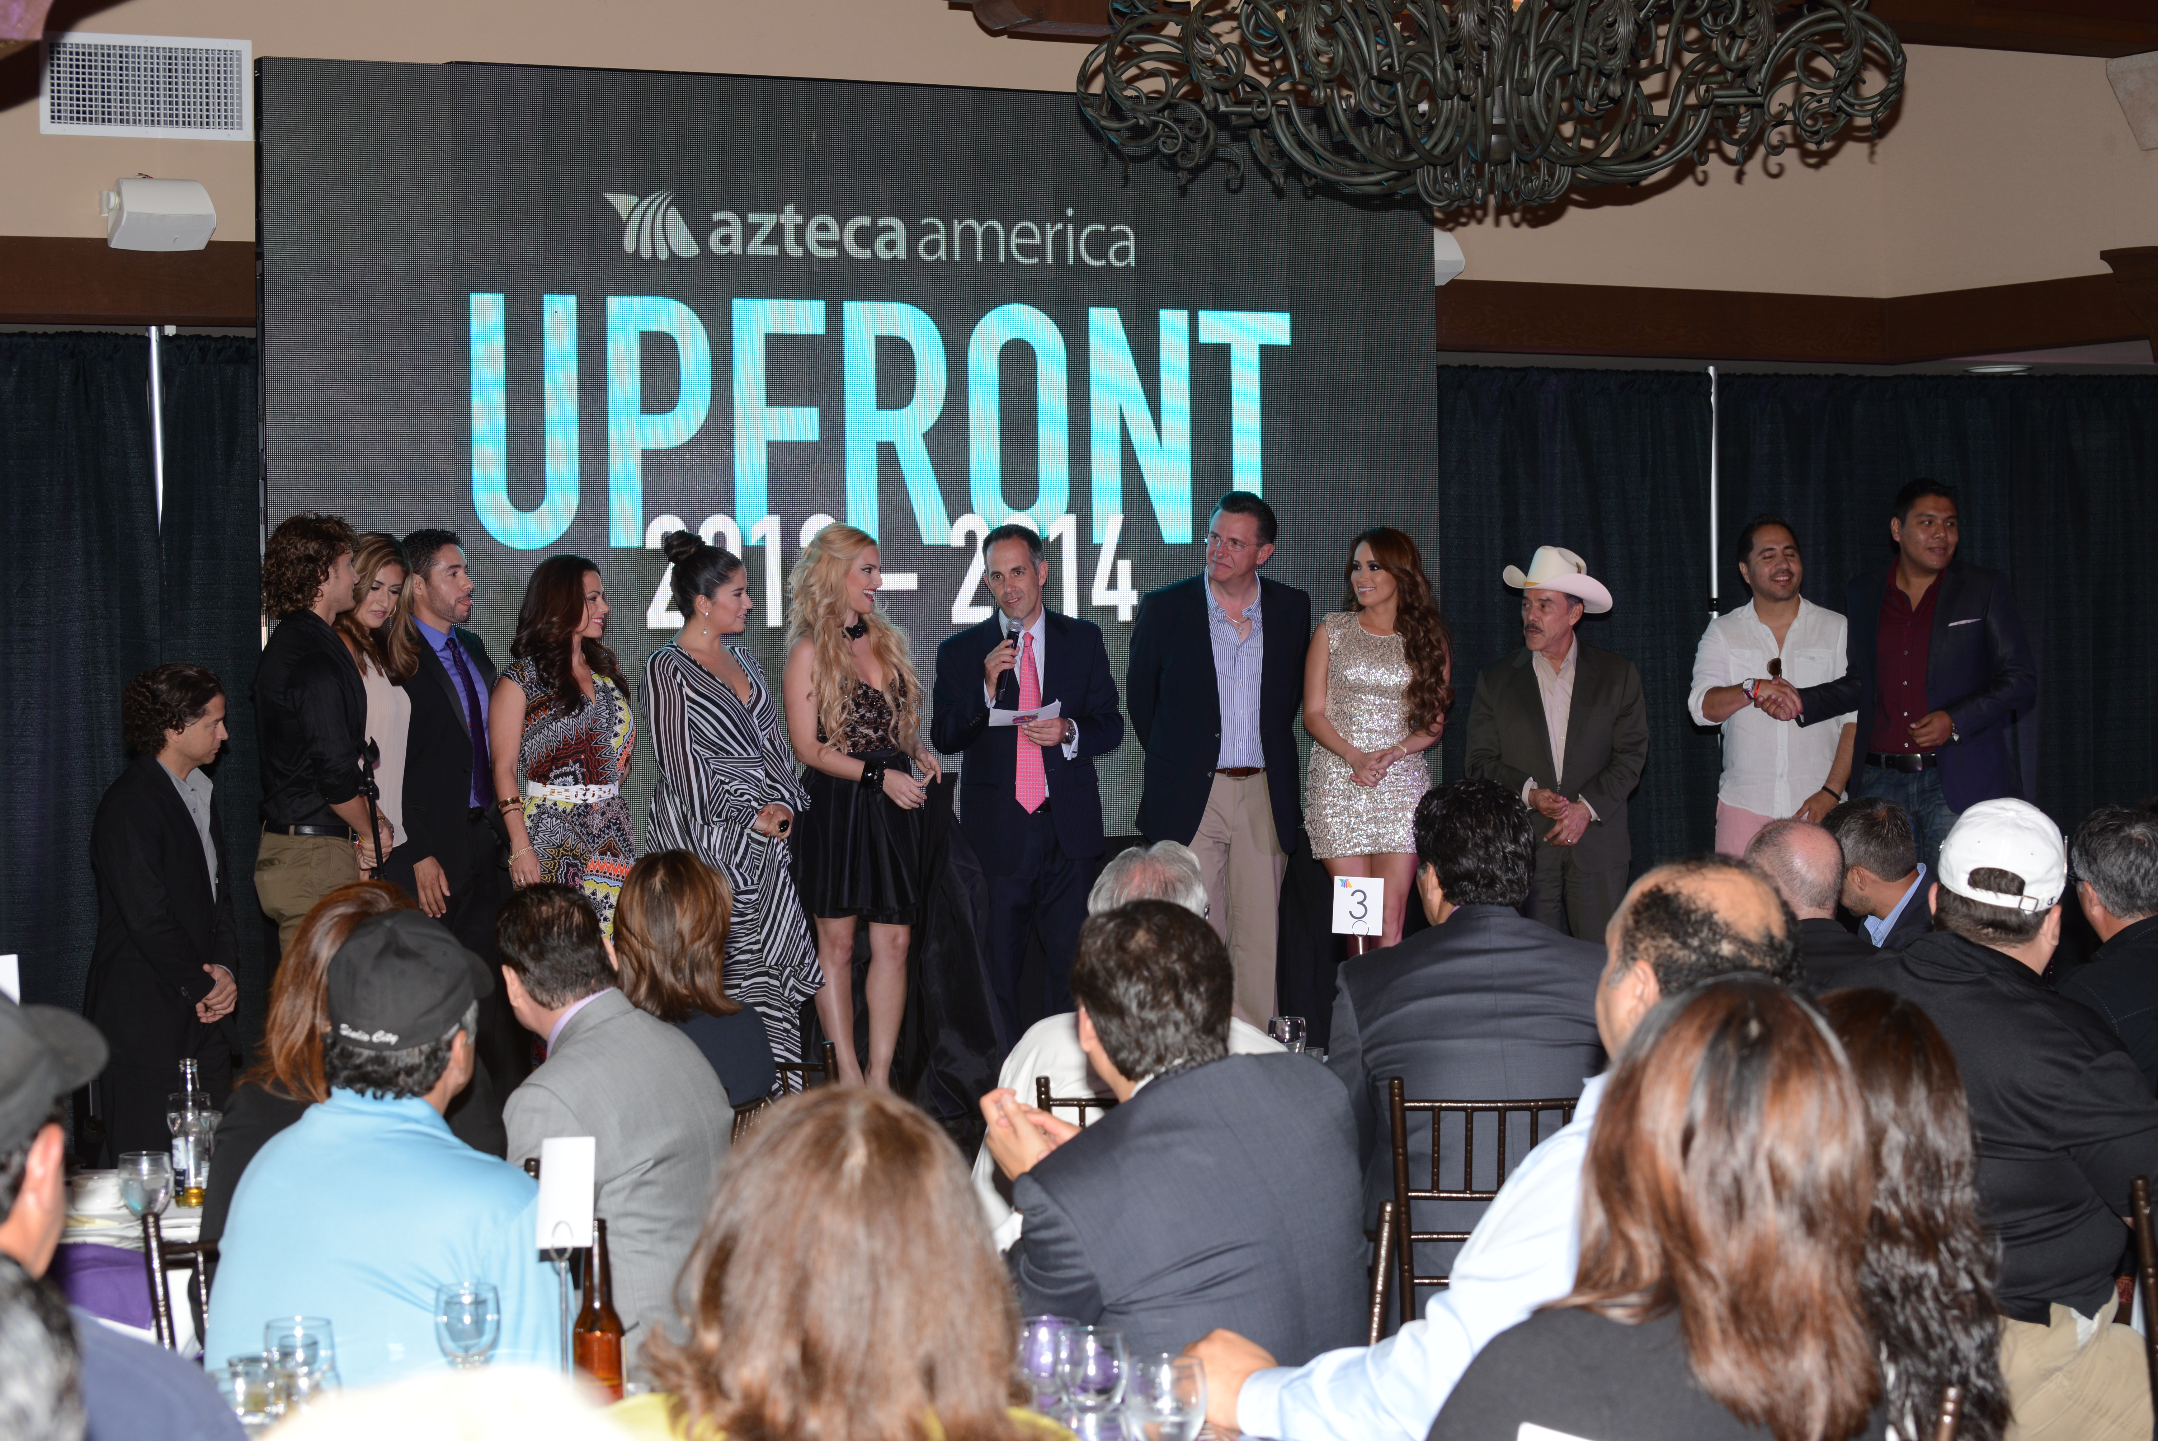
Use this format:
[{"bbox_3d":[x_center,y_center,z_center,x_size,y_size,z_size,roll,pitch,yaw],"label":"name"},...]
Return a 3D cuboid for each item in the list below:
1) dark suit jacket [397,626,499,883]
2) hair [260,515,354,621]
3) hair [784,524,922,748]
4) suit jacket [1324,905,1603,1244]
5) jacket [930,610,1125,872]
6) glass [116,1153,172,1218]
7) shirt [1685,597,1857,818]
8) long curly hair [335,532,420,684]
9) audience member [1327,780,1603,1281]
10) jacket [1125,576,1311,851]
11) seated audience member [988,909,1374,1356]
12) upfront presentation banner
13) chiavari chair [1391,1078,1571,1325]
[{"bbox_3d":[-1.747,0.103,11.400,0.310,0.730,0.480,0,1,40],"label":"dark suit jacket"},{"bbox_3d":[-1.873,-0.377,10.200,0.230,0.260,0.220,-1,1,-9],"label":"hair"},{"bbox_3d":[-0.592,-0.221,11.000,0.340,0.580,0.320,-2,2,-41],"label":"hair"},{"bbox_3d":[0.669,0.638,6.950,0.540,0.670,0.380,-1,1,-6],"label":"suit jacket"},{"bbox_3d":[-0.142,0.057,11.750,0.545,0.740,0.340,-1,1,2],"label":"jacket"},{"bbox_3d":[-1.400,0.722,6.302,0.080,0.150,0.080,-1,2,0],"label":"glass"},{"bbox_3d":[2.000,-0.032,12.100,0.500,0.650,0.340,-1,1,5],"label":"shirt"},{"bbox_3d":[-1.767,-0.282,10.550,0.230,0.380,0.230,-1,1,-18],"label":"long curly hair"},{"bbox_3d":[0.625,0.782,7.067,0.560,1.380,0.850,-1,2,-12],"label":"audience member"},{"bbox_3d":[0.383,-0.019,11.550,0.540,0.770,0.310,-2,1,-22],"label":"jacket"},{"bbox_3d":[0.100,0.860,5.380,0.570,1.250,0.760,-1,1,-34],"label":"seated audience member"},{"bbox_3d":[-0.526,-0.699,11.633,3.584,2.099,0.100,-2,2,-28],"label":"upfront presentation banner"},{"bbox_3d":[0.729,1.034,6.982,0.410,0.920,0.440,-1,1,4],"label":"chiavari chair"}]

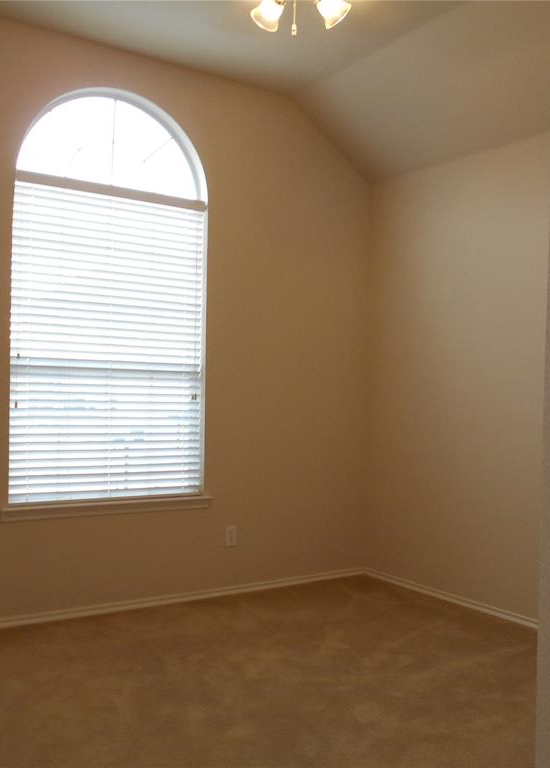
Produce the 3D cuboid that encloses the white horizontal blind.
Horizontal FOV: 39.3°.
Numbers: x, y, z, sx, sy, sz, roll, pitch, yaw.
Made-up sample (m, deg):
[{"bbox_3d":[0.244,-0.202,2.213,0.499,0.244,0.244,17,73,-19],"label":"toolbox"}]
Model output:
[{"bbox_3d":[-0.833,-0.209,3.905,1.012,1.582,0.065,2,-1,-34],"label":"white horizontal blind"}]

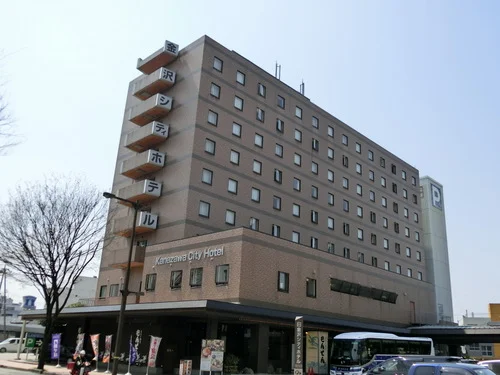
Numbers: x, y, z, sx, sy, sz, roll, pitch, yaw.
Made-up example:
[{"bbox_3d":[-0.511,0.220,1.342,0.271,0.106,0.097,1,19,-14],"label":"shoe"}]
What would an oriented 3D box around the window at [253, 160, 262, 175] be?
[{"bbox_3d":[0.721,-1.885,47.302,0.150,1.280,1.160,-14,-25,42],"label":"window"}]

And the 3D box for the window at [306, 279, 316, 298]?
[{"bbox_3d":[4.715,7.709,37.736,0.150,1.397,1.189,-15,-26,42],"label":"window"}]

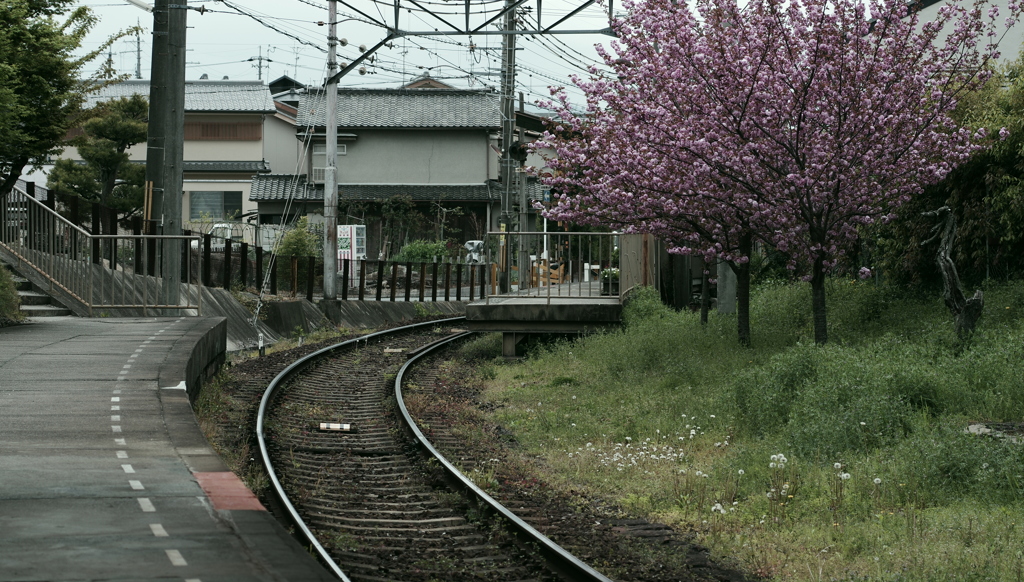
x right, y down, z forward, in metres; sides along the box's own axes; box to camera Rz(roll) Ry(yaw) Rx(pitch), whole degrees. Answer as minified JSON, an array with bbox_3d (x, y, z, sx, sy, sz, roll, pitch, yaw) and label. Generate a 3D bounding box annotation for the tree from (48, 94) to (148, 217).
[{"bbox_3d":[-9.366,-2.567,68.000,2.500,3.850,2.400,0,1,0],"label":"tree"}]

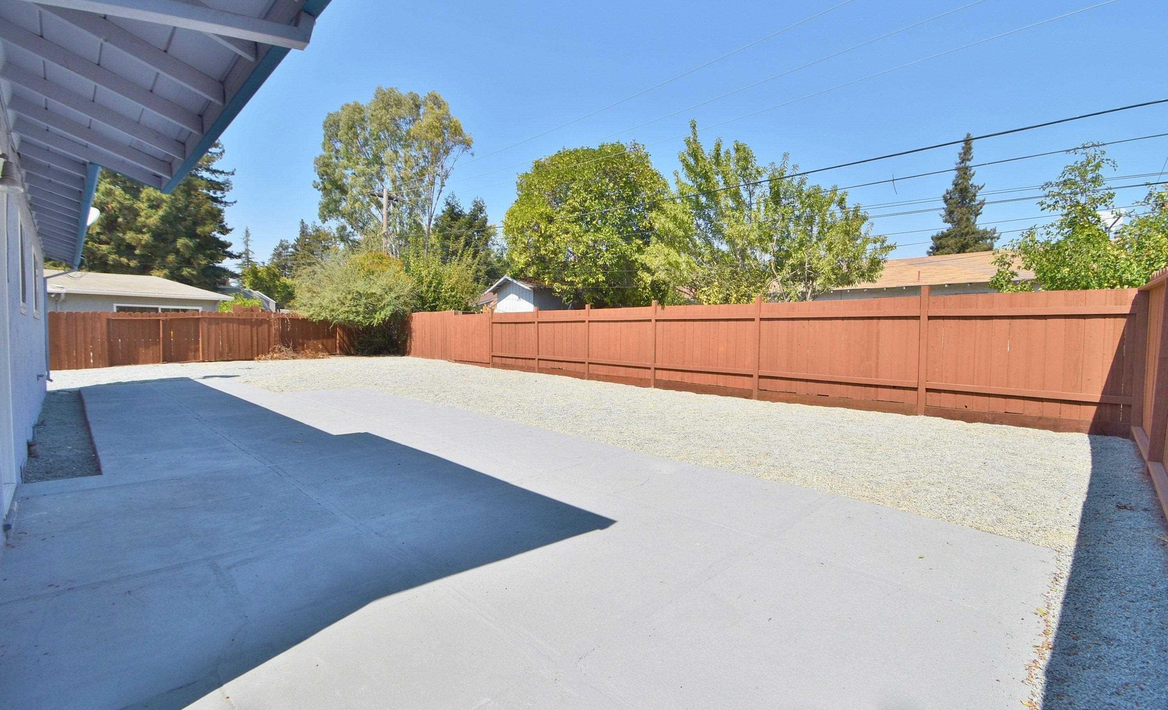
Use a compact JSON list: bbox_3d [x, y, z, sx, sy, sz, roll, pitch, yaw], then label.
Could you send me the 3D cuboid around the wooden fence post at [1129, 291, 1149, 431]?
[{"bbox_3d":[6.697,0.121,5.879,0.095,1.830,0.095,-2,4,-43],"label":"wooden fence post"}]

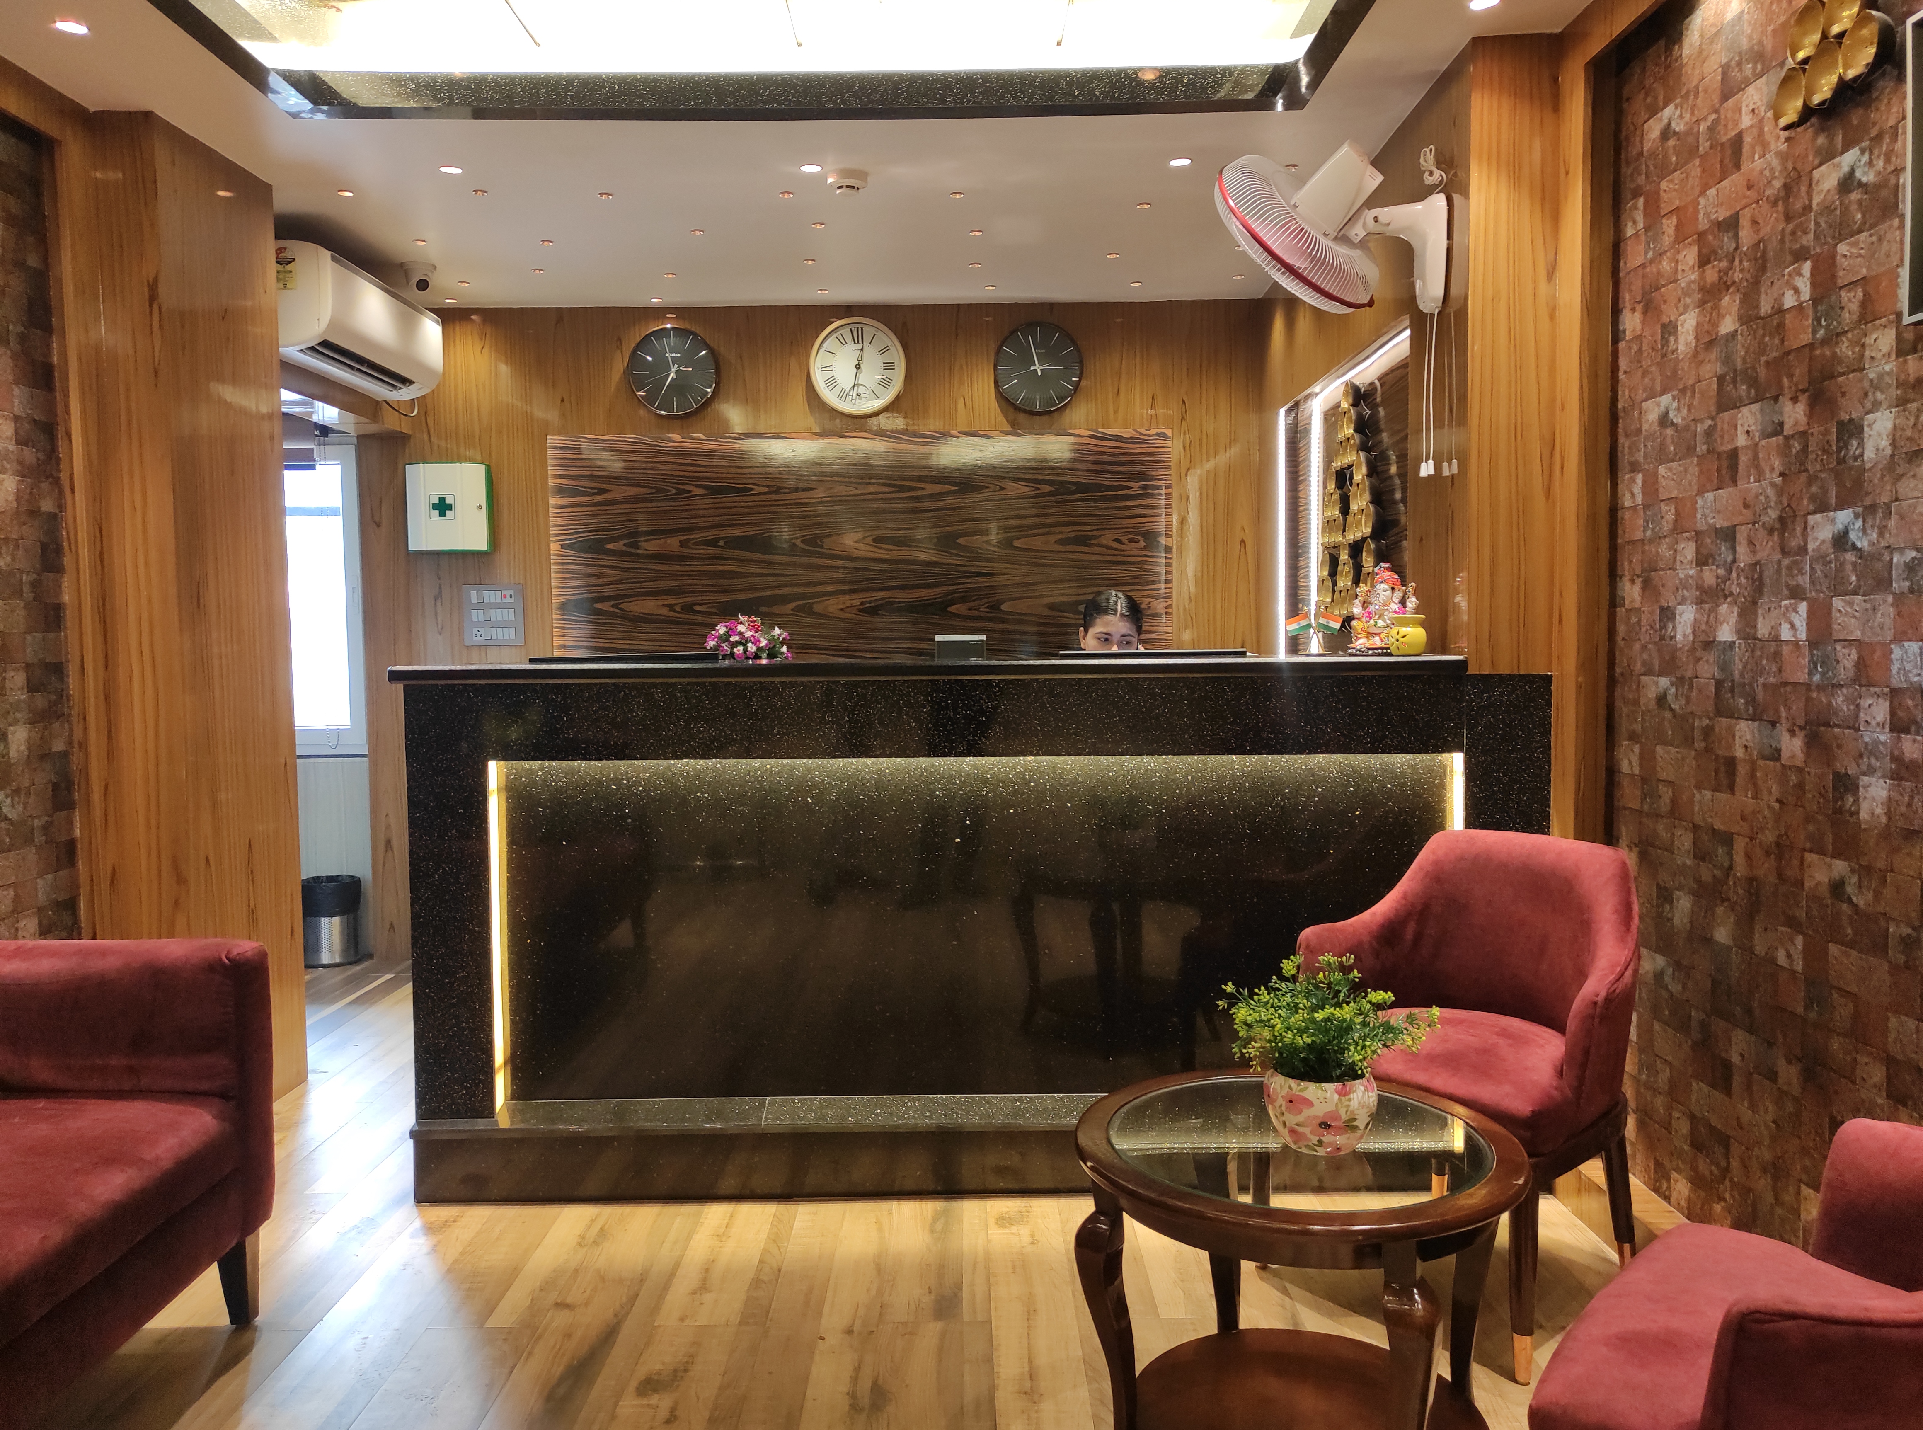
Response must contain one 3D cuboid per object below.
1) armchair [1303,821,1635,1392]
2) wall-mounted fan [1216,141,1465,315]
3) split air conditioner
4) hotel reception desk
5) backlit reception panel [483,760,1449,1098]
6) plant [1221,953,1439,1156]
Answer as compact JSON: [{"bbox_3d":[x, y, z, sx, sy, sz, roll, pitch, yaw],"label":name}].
[{"bbox_3d":[0.911,0.625,2.493,0.575,0.775,0.550,-3,3,-42],"label":"armchair"},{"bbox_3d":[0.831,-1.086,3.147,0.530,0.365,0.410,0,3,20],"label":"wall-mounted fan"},{"bbox_3d":[-1.920,-1.223,4.408,0.225,0.295,0.880,-1,2,0],"label":"split air conditioner"},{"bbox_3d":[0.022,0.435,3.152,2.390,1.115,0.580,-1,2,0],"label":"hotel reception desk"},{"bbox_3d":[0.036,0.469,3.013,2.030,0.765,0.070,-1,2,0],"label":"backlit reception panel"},{"bbox_3d":[0.502,0.449,1.892,0.290,0.258,0.270,-1,2,0],"label":"plant"}]

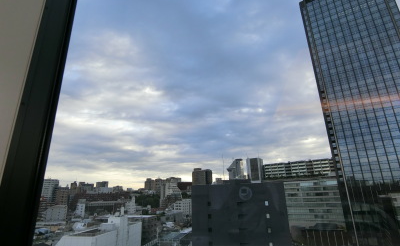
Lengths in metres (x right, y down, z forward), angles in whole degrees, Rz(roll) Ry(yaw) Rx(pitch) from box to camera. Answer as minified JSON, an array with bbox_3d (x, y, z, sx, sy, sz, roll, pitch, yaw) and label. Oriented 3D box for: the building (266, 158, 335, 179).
[{"bbox_3d":[92.120,42.930,201.260,64.000,17.900,12.000,-12,-22,30],"label":"building"}]

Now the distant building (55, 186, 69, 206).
[{"bbox_3d":[-167.900,90.780,266.760,15.300,27.700,16.000,11,-22,-29],"label":"distant building"}]

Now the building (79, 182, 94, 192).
[{"bbox_3d":[-247.890,146.130,477.620,28.000,32.000,18.000,5,-19,-19],"label":"building"}]

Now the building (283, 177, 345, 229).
[{"bbox_3d":[79.800,57.690,153.490,42.800,32.400,20.000,-8,-21,21],"label":"building"}]

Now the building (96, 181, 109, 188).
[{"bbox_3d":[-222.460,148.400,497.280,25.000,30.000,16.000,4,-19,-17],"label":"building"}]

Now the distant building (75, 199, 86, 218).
[{"bbox_3d":[-142.590,102.570,262.210,11.500,22.000,9.500,3,-19,-14],"label":"distant building"}]

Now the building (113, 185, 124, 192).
[{"bbox_3d":[-200.980,167.500,537.910,22.000,26.000,16.000,4,-19,-16],"label":"building"}]

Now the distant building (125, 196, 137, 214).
[{"bbox_3d":[-71.370,84.490,225.380,11.500,19.000,12.000,5,-20,-14],"label":"distant building"}]

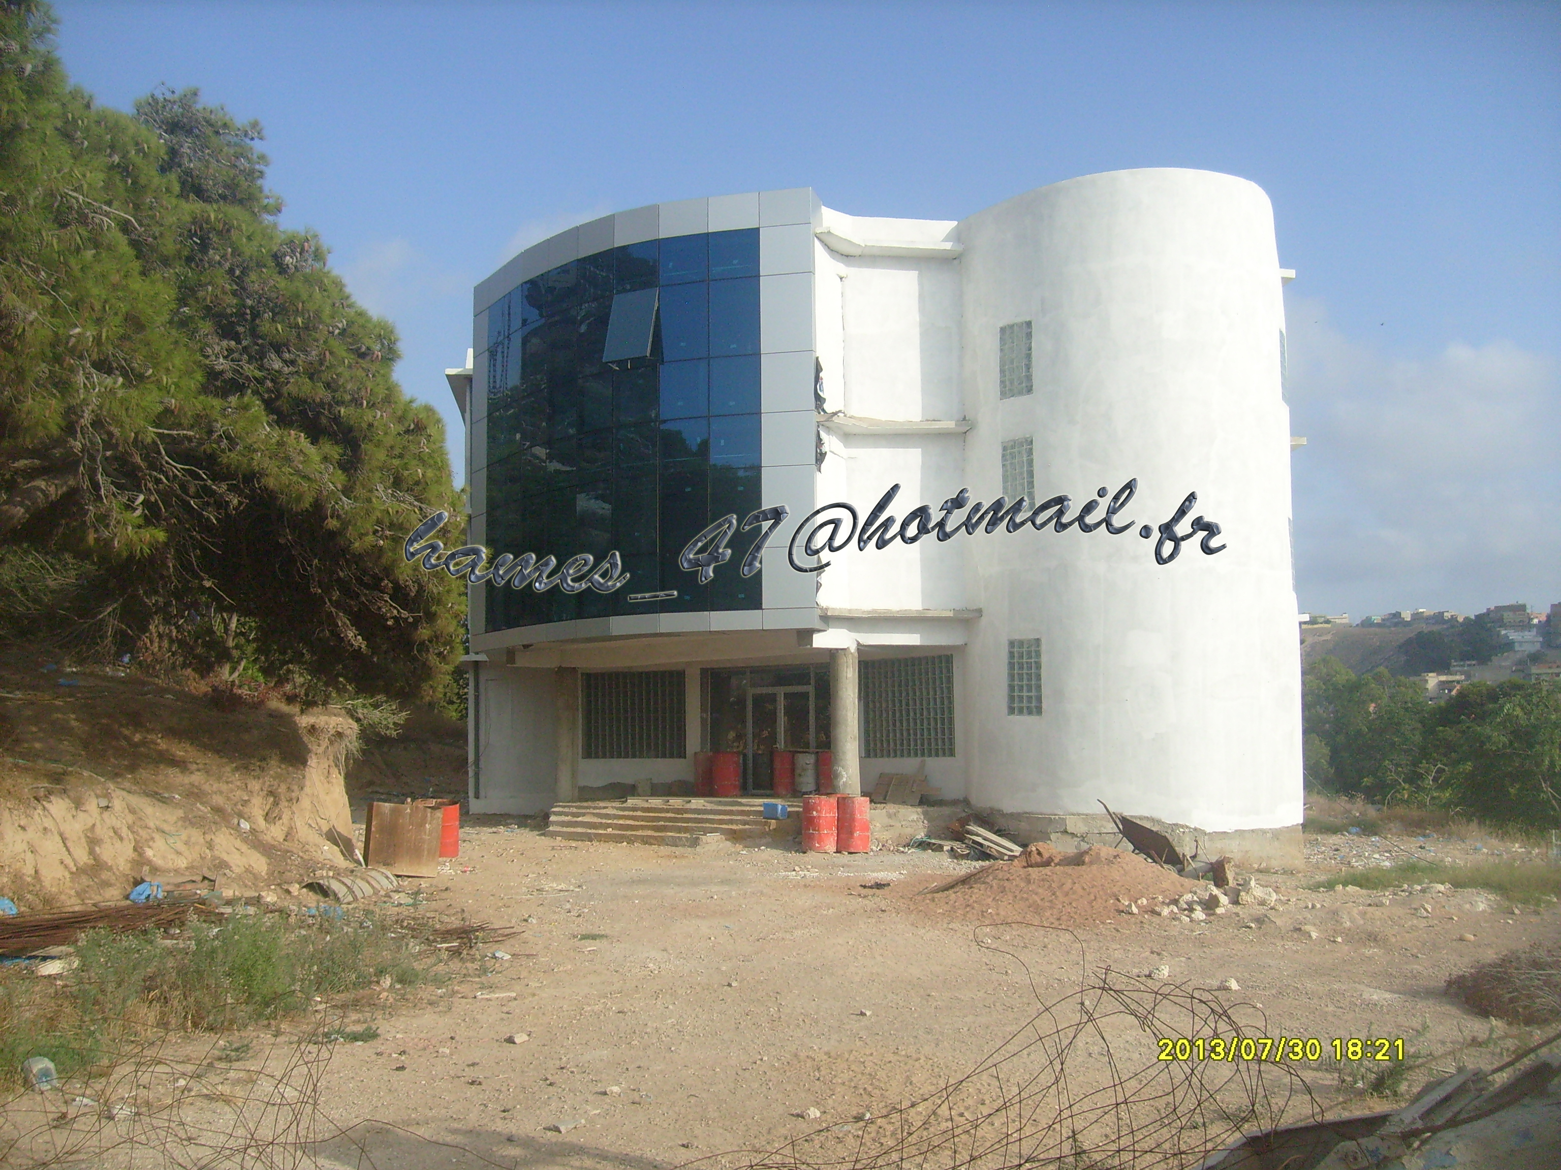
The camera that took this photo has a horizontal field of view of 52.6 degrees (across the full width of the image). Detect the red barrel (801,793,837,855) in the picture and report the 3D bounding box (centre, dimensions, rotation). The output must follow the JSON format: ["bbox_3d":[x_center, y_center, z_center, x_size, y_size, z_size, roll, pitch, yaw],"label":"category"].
[{"bbox_3d":[0.645,3.915,25.700,0.590,0.880,0.590,0,-6,0],"label":"red barrel"}]

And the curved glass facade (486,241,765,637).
[{"bbox_3d":[-3.666,-2.824,30.885,7.700,7.050,1.050,-6,-8,41],"label":"curved glass facade"}]

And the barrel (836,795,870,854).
[{"bbox_3d":[1.205,3.956,26.028,0.585,0.880,0.585,-1,-6,0],"label":"barrel"}]

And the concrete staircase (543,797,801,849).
[{"bbox_3d":[-1.913,4.393,29.401,5.400,0.750,1.600,-5,-8,38],"label":"concrete staircase"}]

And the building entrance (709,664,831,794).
[{"bbox_3d":[-0.194,3.084,33.511,3.500,2.750,0.300,-5,-8,38],"label":"building entrance"}]

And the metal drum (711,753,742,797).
[{"bbox_3d":[-1.113,3.923,32.670,0.585,0.880,0.585,-1,-6,0],"label":"metal drum"}]

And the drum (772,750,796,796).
[{"bbox_3d":[0.137,3.856,32.173,0.585,0.880,0.585,-1,-6,0],"label":"drum"}]

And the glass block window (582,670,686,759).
[{"bbox_3d":[-3.380,3.020,36.450,2.650,2.000,0.120,-3,-7,22],"label":"glass block window"}]

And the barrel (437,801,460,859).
[{"bbox_3d":[-5.692,4.159,26.500,0.600,0.880,0.600,0,-6,0],"label":"barrel"}]

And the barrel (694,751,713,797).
[{"bbox_3d":[-1.499,3.985,33.167,0.585,0.880,0.585,-1,-6,0],"label":"barrel"}]

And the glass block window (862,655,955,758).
[{"bbox_3d":[2.520,2.480,31.800,0.120,2.020,2.650,5,-8,-39],"label":"glass block window"}]

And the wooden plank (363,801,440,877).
[{"bbox_3d":[-5.653,3.812,23.637,1.090,1.080,0.120,7,-24,-29],"label":"wooden plank"}]

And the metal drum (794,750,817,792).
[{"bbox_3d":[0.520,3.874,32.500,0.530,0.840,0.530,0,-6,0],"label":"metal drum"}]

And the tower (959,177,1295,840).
[{"bbox_3d":[6.780,-1.141,30.505,6.000,12.000,5.900,-2,-6,11],"label":"tower"}]

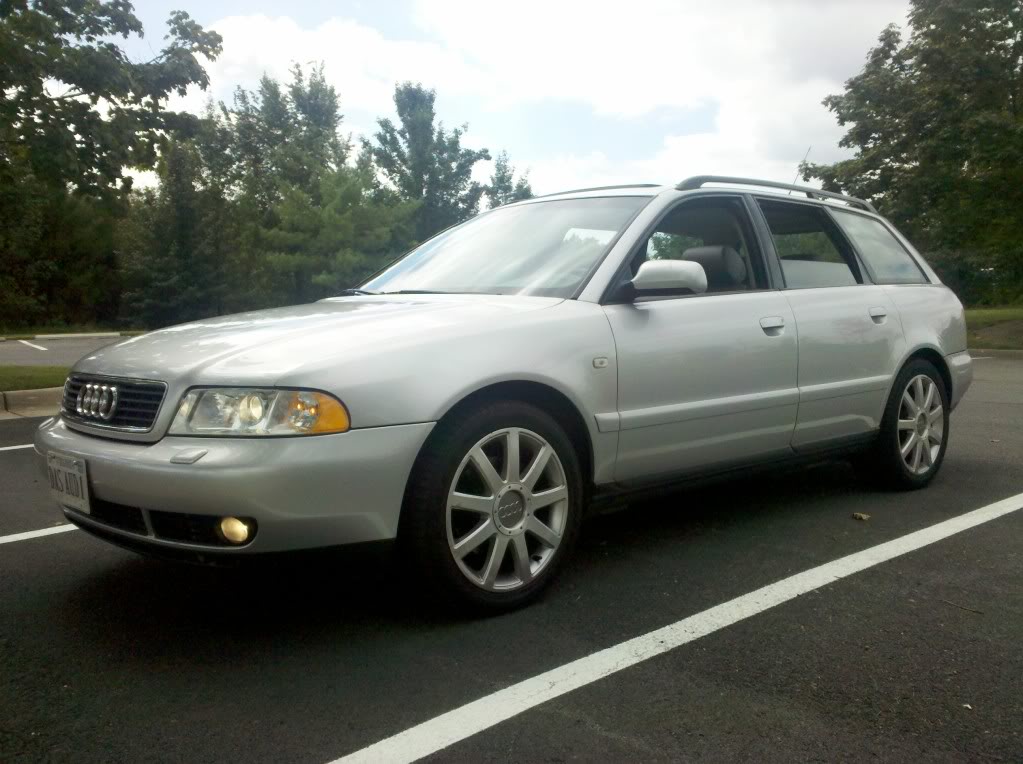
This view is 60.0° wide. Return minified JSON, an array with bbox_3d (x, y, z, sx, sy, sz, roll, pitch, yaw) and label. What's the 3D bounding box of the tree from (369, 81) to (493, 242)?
[{"bbox_3d":[-3.664,-8.238,40.498,5.400,10.638,5.000,0,5,-5],"label":"tree"}]

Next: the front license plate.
[{"bbox_3d":[-1.273,0.289,2.550,0.015,0.153,0.305,-10,10,-40],"label":"front license plate"}]

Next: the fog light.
[{"bbox_3d":[-0.709,0.382,2.275,0.060,0.075,0.080,-5,7,-41],"label":"fog light"}]

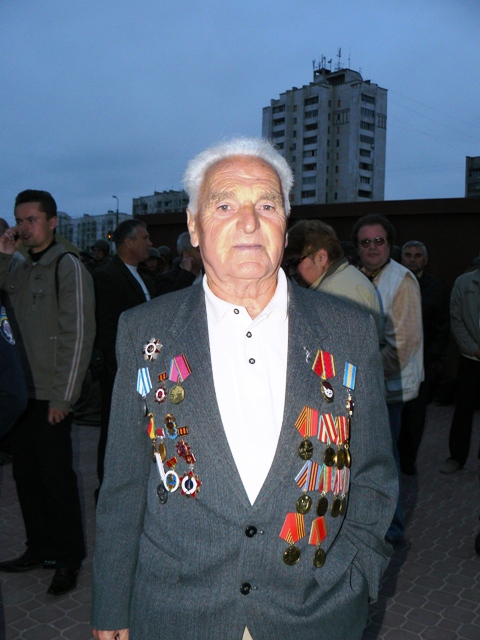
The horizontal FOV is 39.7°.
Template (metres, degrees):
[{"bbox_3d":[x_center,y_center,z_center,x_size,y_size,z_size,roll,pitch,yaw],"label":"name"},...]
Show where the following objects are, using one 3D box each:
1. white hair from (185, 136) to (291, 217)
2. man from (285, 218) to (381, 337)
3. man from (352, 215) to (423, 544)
[{"bbox_3d":[-0.005,-0.238,1.175,0.193,0.160,0.200,1,3,-12],"label":"white hair"},{"bbox_3d":[0.344,0.430,2.480,0.460,1.660,0.530,2,3,0],"label":"man"},{"bbox_3d":[0.701,0.329,3.537,0.580,1.780,0.420,4,3,37],"label":"man"}]

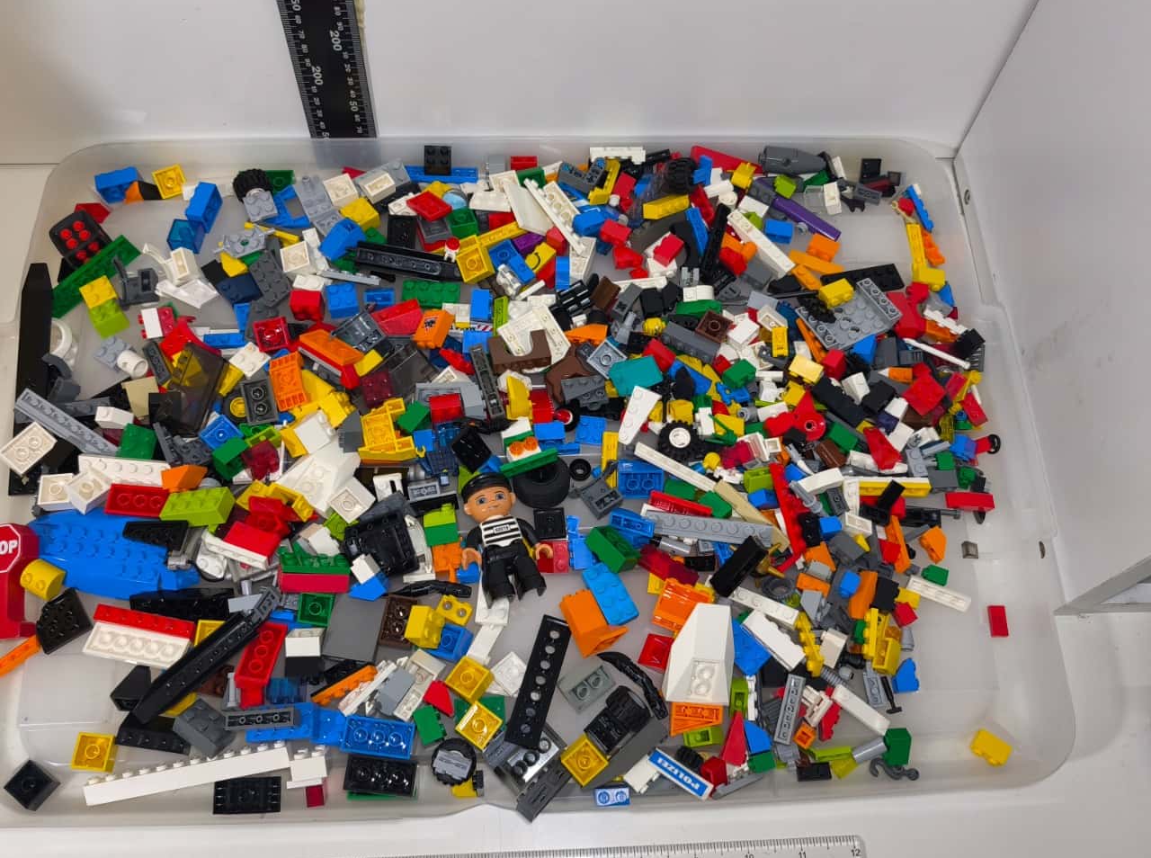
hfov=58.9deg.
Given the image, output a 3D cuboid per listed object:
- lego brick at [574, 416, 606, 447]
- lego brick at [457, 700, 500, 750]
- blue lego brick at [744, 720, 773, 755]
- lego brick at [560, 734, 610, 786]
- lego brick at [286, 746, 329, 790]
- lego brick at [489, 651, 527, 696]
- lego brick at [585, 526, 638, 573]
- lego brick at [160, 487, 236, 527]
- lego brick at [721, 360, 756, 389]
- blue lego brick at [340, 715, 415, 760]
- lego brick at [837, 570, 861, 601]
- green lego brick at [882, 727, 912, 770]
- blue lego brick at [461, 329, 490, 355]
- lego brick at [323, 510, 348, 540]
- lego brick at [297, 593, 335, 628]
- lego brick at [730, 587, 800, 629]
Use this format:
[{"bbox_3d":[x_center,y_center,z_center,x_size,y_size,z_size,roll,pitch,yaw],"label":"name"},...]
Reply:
[{"bbox_3d":[0.009,0.001,0.562,0.016,0.005,0.016,5,67,14],"label":"lego brick"},{"bbox_3d":[-0.045,0.140,0.479,0.016,0.011,0.016,33,71,14],"label":"lego brick"},{"bbox_3d":[0.087,0.148,0.496,0.011,0.012,0.016,-10,78,-16],"label":"blue lego brick"},{"bbox_3d":[0.004,0.157,0.485,0.016,0.011,0.016,-42,88,-6],"label":"lego brick"},{"bbox_3d":[-0.123,0.157,0.476,0.016,0.016,0.013,-8,90,-1],"label":"lego brick"},{"bbox_3d":[-0.032,0.122,0.505,0.016,0.005,0.016,41,64,20],"label":"lego brick"},{"bbox_3d":[0.019,0.062,0.521,0.024,0.016,0.011,42,115,28],"label":"lego brick"},{"bbox_3d":[-0.191,0.040,0.516,0.032,0.011,0.016,-7,42,10],"label":"lego brick"},{"bbox_3d":[0.095,-0.030,0.586,0.016,0.008,0.011,-34,61,-22],"label":"lego brick"},{"bbox_3d":[-0.093,0.146,0.482,0.032,0.011,0.016,7,70,-2],"label":"blue lego brick"},{"bbox_3d":[0.138,0.079,0.516,0.008,0.008,0.011,22,64,11],"label":"lego brick"},{"bbox_3d":[0.154,0.153,0.490,0.011,0.016,0.008,-1,22,0],"label":"green lego brick"},{"bbox_3d":[-0.055,-0.052,0.576,0.016,0.011,0.016,2,62,-4],"label":"blue lego brick"},{"bbox_3d":[-0.116,0.049,0.522,0.016,0.011,0.016,38,88,16],"label":"lego brick"},{"bbox_3d":[-0.128,0.090,0.504,0.016,0.011,0.016,4,67,-3],"label":"lego brick"},{"bbox_3d":[0.097,0.092,0.522,0.032,0.011,0.008,21,63,14],"label":"lego brick"}]

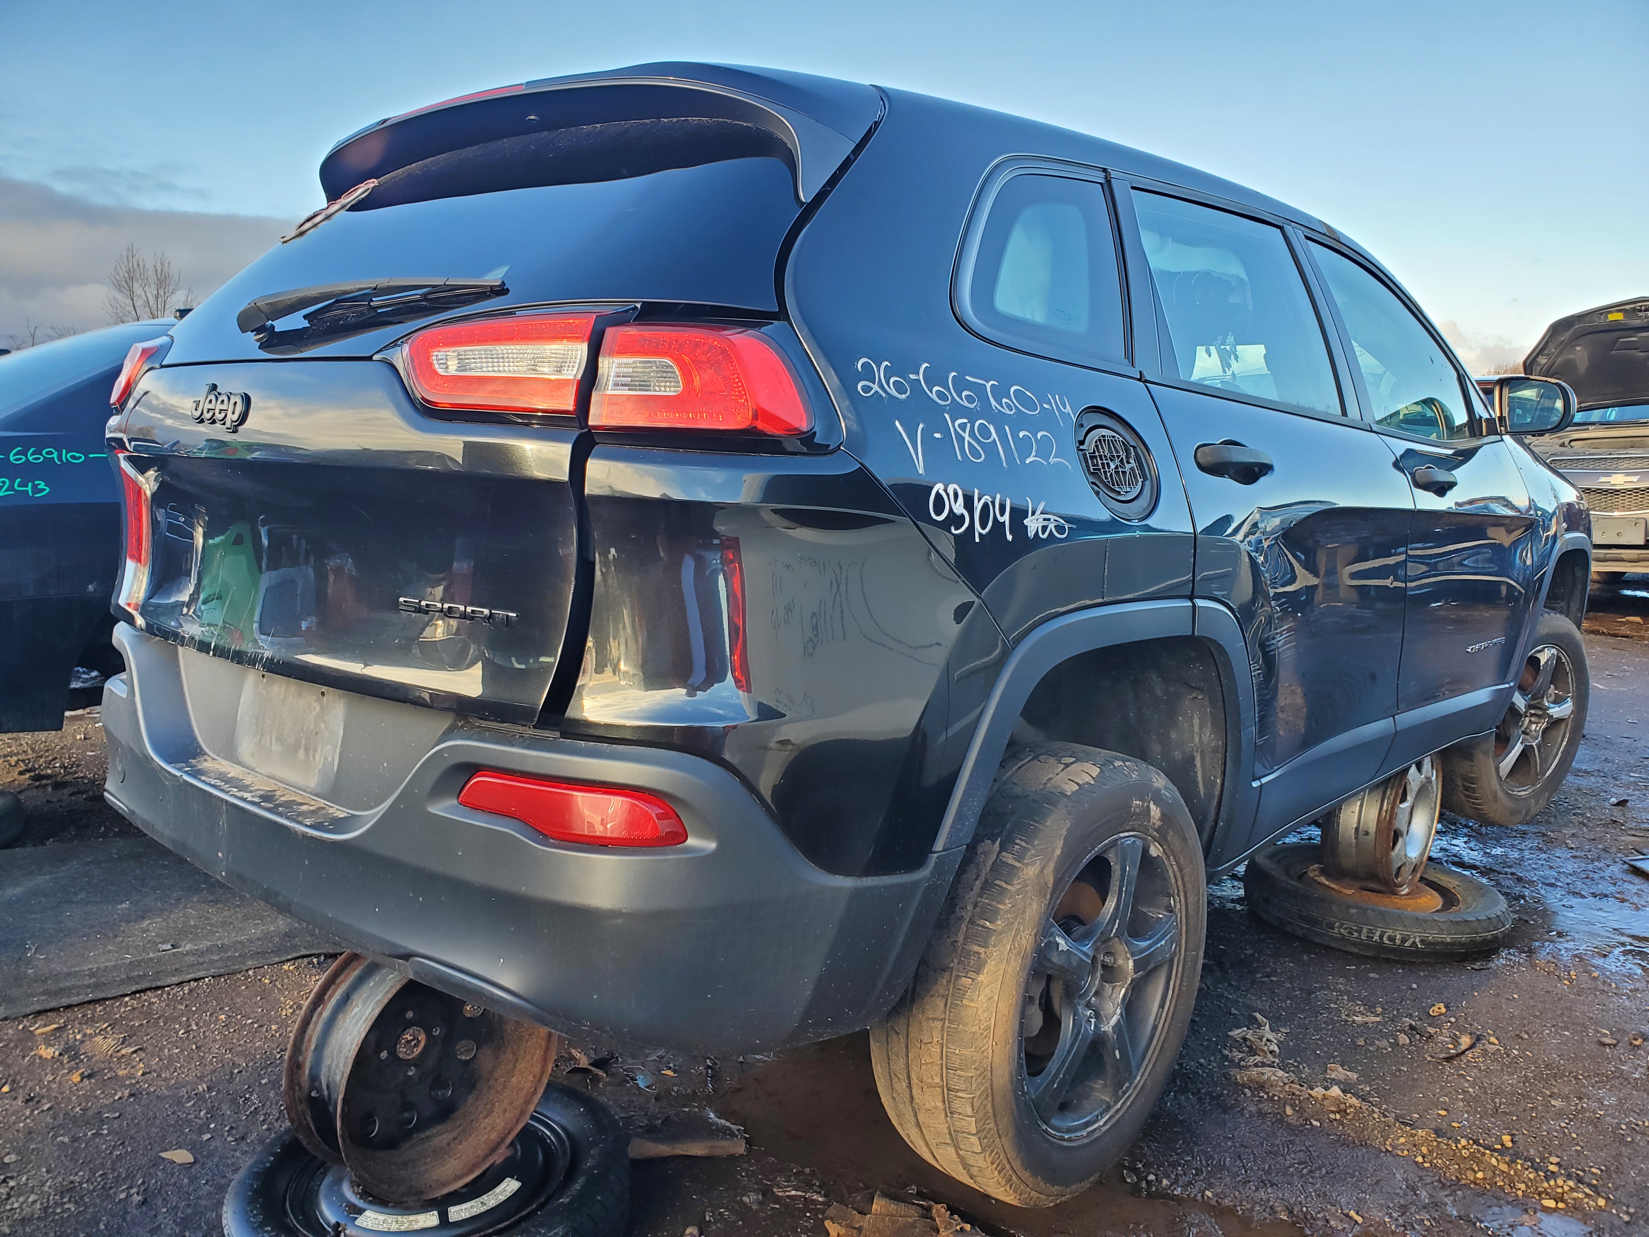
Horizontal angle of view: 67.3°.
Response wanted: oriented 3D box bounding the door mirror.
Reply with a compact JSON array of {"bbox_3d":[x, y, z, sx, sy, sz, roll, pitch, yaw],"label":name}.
[{"bbox_3d":[1.700,-0.515,2.994,0.220,0.160,0.150,9,11,42],"label":"door mirror"}]

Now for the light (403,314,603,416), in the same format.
[{"bbox_3d":[-0.364,-0.288,1.422,0.360,0.130,0.110,8,11,36],"label":"light"}]

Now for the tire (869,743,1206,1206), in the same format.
[{"bbox_3d":[0.369,0.565,2.006,0.230,0.700,0.700,7,10,42],"label":"tire"}]

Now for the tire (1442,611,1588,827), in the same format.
[{"bbox_3d":[2.190,0.310,3.985,0.700,0.700,0.225,-4,9,-35],"label":"tire"}]

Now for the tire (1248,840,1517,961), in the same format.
[{"bbox_3d":[1.455,0.738,3.280,0.640,0.115,0.640,1,8,0],"label":"tire"}]

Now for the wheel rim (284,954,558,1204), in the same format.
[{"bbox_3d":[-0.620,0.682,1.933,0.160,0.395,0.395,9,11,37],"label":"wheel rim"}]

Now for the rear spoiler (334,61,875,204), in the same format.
[{"bbox_3d":[-0.478,-0.728,2.006,1.400,0.270,0.320,9,11,42],"label":"rear spoiler"}]

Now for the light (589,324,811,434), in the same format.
[{"bbox_3d":[-0.129,-0.253,1.298,0.220,0.135,0.180,7,10,33],"label":"light"}]

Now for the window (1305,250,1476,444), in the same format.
[{"bbox_3d":[1.308,-0.602,2.799,0.070,0.400,0.820,-20,-9,42],"label":"window"}]

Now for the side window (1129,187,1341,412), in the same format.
[{"bbox_3d":[0.718,-0.544,2.162,0.070,0.390,0.730,-20,-9,42],"label":"side window"}]

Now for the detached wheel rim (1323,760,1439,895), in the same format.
[{"bbox_3d":[1.469,0.508,3.263,0.180,0.400,0.400,10,12,40],"label":"detached wheel rim"}]

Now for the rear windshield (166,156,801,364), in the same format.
[{"bbox_3d":[-0.670,-0.485,1.837,1.420,0.370,0.150,9,-28,42],"label":"rear windshield"}]

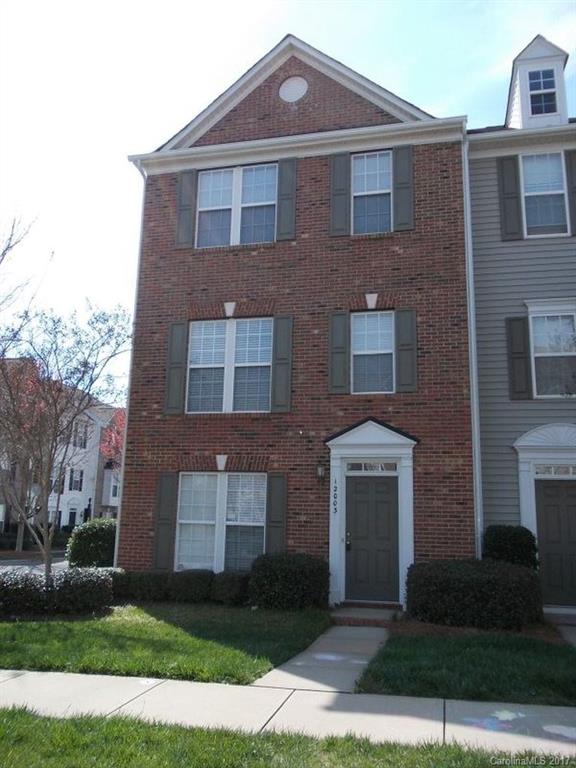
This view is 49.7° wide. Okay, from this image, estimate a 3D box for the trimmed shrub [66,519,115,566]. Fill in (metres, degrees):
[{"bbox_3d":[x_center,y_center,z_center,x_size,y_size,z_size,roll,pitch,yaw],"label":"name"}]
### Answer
[{"bbox_3d":[-4.485,3.694,14.251,1.600,1.130,1.400,-1,-11,14],"label":"trimmed shrub"}]

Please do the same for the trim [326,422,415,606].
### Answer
[{"bbox_3d":[1.417,2.138,10.507,1.560,3.130,0.300,-1,-11,14],"label":"trim"}]

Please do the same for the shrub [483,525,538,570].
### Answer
[{"bbox_3d":[3.546,2.908,9.920,0.840,1.300,0.800,-1,-11,14],"label":"shrub"}]

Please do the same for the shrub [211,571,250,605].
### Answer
[{"bbox_3d":[-1.001,3.281,10.121,0.700,0.500,0.650,-1,-11,14],"label":"shrub"}]

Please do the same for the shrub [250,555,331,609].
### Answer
[{"bbox_3d":[-0.015,3.145,10.058,1.250,0.850,0.850,-1,-11,14],"label":"shrub"}]

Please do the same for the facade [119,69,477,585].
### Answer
[{"bbox_3d":[0.094,-1.438,11.724,6.330,10.350,0.300,-1,-11,14],"label":"facade"}]

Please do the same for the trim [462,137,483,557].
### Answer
[{"bbox_3d":[3.170,-0.449,10.655,0.130,8.150,0.120,-1,-11,14],"label":"trim"}]

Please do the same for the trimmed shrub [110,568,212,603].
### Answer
[{"bbox_3d":[-2.100,3.291,10.343,1.580,0.510,0.650,-1,-11,14],"label":"trimmed shrub"}]

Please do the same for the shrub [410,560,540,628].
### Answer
[{"bbox_3d":[2.638,3.064,9.171,1.850,0.900,1.100,-1,-11,14],"label":"shrub"}]

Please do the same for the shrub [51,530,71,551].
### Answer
[{"bbox_3d":[-10.987,7.558,30.000,1.200,1.000,1.100,-1,-11,14],"label":"shrub"}]

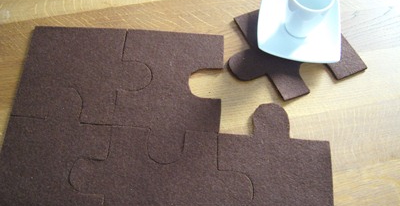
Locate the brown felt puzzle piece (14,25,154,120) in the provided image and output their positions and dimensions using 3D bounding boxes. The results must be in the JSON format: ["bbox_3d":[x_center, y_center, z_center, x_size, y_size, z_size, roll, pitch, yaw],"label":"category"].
[{"bbox_3d":[-0.157,-0.041,0.553,0.182,0.006,0.145,4,67,1],"label":"brown felt puzzle piece"}]

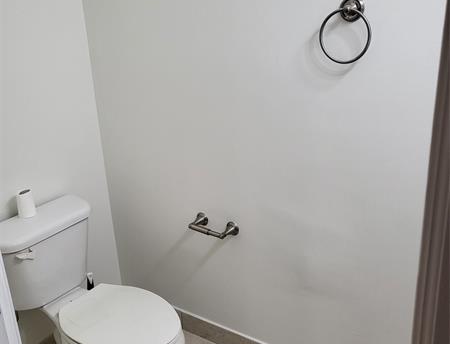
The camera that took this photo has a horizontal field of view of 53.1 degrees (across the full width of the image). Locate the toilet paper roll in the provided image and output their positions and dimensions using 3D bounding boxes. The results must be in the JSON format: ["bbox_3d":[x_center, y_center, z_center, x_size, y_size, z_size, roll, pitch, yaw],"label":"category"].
[{"bbox_3d":[-0.810,0.129,1.833,0.064,0.102,0.064,-3,18,1],"label":"toilet paper roll"}]

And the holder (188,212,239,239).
[{"bbox_3d":[-0.053,0.232,1.846,0.213,0.063,0.087,9,21,34],"label":"holder"}]

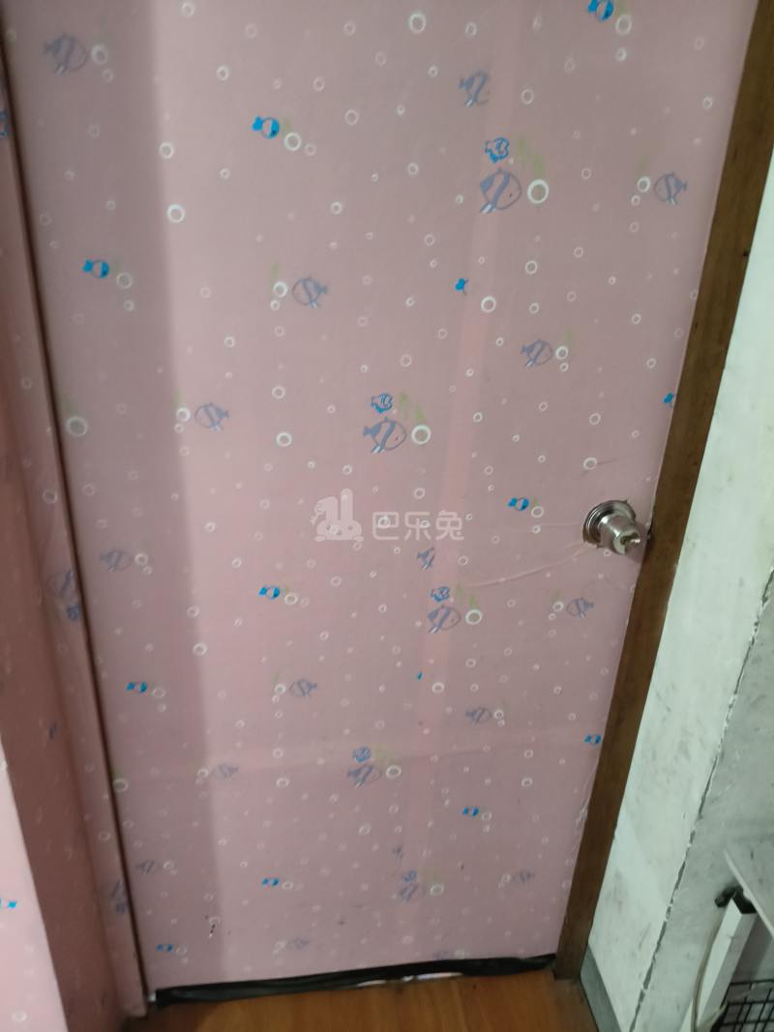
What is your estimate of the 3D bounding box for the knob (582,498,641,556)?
[{"bbox_3d":[0.300,0.025,1.010,0.069,0.069,0.057,-1,26,-7],"label":"knob"}]

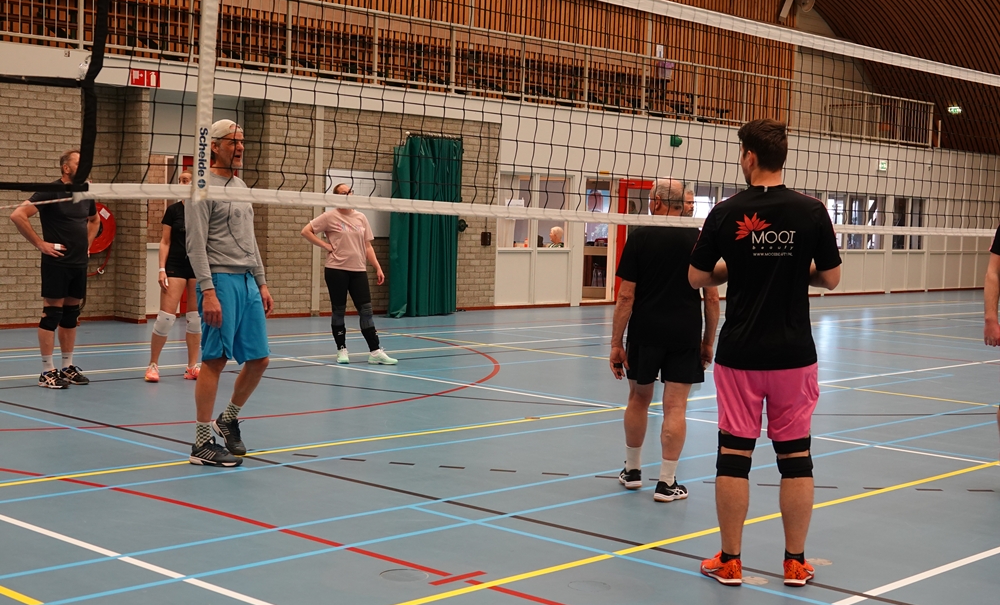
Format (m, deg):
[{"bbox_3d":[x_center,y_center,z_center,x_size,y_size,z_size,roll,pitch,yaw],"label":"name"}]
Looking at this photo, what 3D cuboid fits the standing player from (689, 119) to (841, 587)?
[{"bbox_3d":[1.093,0.194,5.990,0.610,1.870,0.450,2,3,5],"label":"standing player"}]

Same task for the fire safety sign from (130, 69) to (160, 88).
[{"bbox_3d":[-4.251,-2.673,17.306,0.020,0.195,0.420,5,5,43],"label":"fire safety sign"}]

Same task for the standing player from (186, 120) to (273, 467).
[{"bbox_3d":[-1.554,-0.063,8.300,0.390,1.930,0.510,4,4,32],"label":"standing player"}]

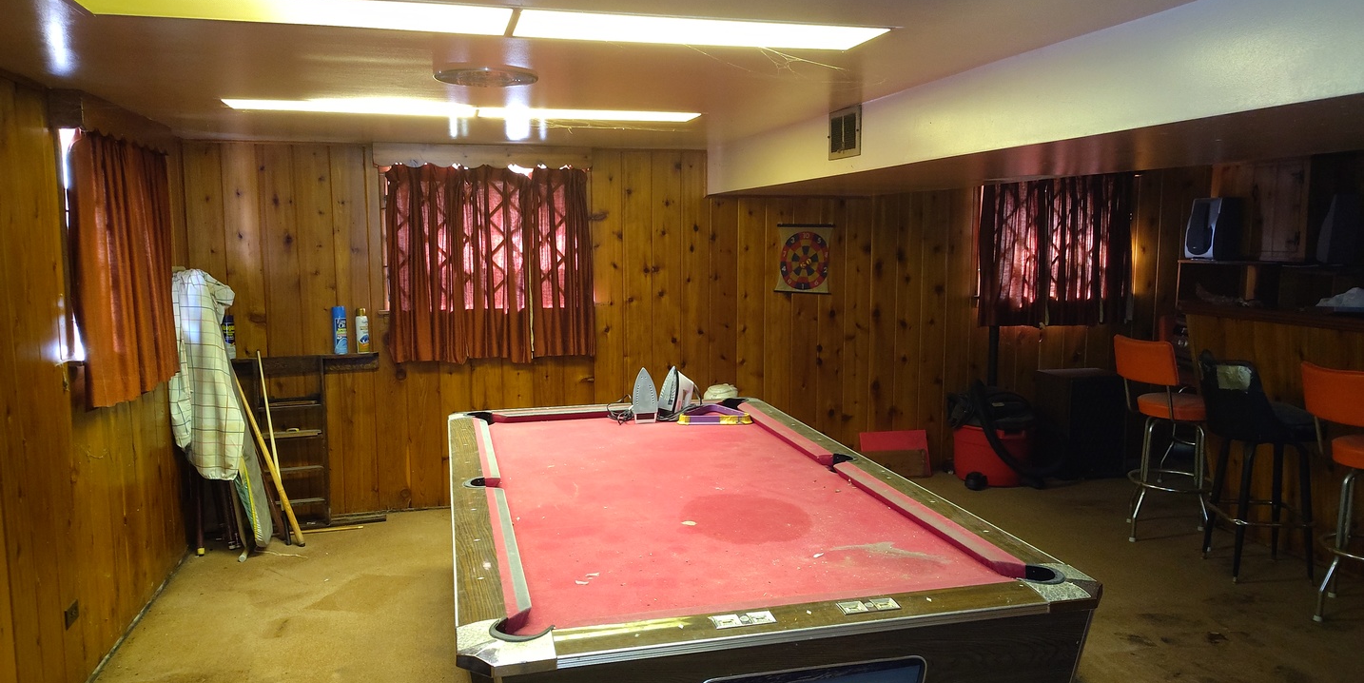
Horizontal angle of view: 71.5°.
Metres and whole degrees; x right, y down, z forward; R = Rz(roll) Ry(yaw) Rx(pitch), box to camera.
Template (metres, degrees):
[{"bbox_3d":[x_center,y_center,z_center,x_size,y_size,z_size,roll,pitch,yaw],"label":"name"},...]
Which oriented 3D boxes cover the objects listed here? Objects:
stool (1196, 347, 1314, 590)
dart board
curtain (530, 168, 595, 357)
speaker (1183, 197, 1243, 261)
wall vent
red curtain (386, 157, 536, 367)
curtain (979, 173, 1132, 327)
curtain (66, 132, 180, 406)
[{"bbox_3d":[2.719,0.581,4.463,0.420,1.020,0.410,-1,7,-4],"label":"stool"},{"bbox_3d":[0.762,-0.507,5.881,0.370,0.425,0.025,-2,7,-14],"label":"dart board"},{"bbox_3d":[-0.689,-0.449,5.476,0.370,1.087,0.100,-2,7,-14],"label":"curtain"},{"bbox_3d":[3.547,-0.748,6.302,0.270,0.415,0.240,-3,7,-22],"label":"speaker"},{"bbox_3d":[0.626,-0.810,3.692,0.025,0.188,0.302,-2,7,-14],"label":"wall vent"},{"bbox_3d":[-1.237,-0.420,5.346,0.773,1.124,0.100,-2,7,-14],"label":"red curtain"},{"bbox_3d":[2.478,-0.620,6.231,1.155,1.057,0.100,-2,7,-14],"label":"curtain"},{"bbox_3d":[-2.232,-0.297,3.844,0.110,1.020,1.090,-2,7,-14],"label":"curtain"}]

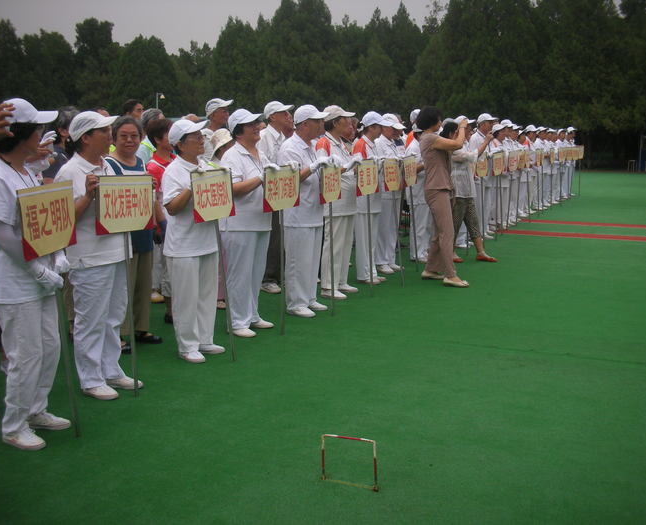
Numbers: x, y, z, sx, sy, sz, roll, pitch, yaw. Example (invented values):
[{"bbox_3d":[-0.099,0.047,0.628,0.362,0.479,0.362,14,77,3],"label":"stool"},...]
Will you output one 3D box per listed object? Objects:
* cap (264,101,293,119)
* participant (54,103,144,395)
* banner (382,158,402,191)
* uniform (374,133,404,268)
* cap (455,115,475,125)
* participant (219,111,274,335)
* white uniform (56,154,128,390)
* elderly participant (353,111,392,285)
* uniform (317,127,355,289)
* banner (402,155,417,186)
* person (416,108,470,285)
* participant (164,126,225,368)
[{"bbox_3d":[-0.409,-1.402,6.507,0.280,0.155,0.190,-3,8,27],"label":"cap"},{"bbox_3d":[-1.236,-0.042,3.989,0.390,1.582,0.500,4,11,23],"label":"participant"},{"bbox_3d":[0.659,-0.829,6.780,0.025,0.320,0.400,5,11,26],"label":"banner"},{"bbox_3d":[0.715,-0.651,7.543,0.330,1.402,0.460,5,11,26],"label":"uniform"},{"bbox_3d":[1.826,-1.829,9.072,0.265,0.140,0.180,4,11,28],"label":"cap"},{"bbox_3d":[-0.565,-0.294,5.235,0.430,1.640,0.520,3,11,27],"label":"participant"},{"bbox_3d":[-1.292,0.053,4.026,0.380,1.340,0.500,4,11,28],"label":"white uniform"},{"bbox_3d":[0.479,-0.634,6.983,0.430,1.670,0.500,5,11,32],"label":"elderly participant"},{"bbox_3d":[0.131,-0.462,6.450,0.340,1.422,0.470,5,11,26],"label":"uniform"},{"bbox_3d":[0.905,-0.946,7.360,0.025,0.320,0.400,5,11,26],"label":"banner"},{"bbox_3d":[1.179,-0.643,6.919,0.530,1.703,0.470,3,11,16],"label":"person"},{"bbox_3d":[-0.834,-0.138,4.615,0.360,1.545,0.470,5,11,25],"label":"participant"}]

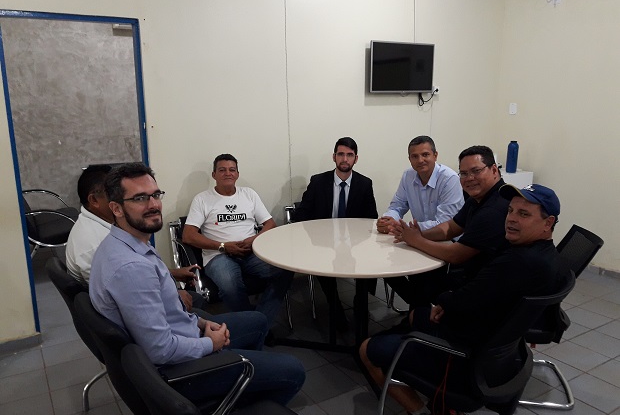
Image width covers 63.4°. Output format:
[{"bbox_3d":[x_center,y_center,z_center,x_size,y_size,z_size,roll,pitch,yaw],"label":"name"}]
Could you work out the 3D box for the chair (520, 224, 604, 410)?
[{"bbox_3d":[1.215,0.571,2.790,0.620,0.910,0.570,2,12,10],"label":"chair"}]

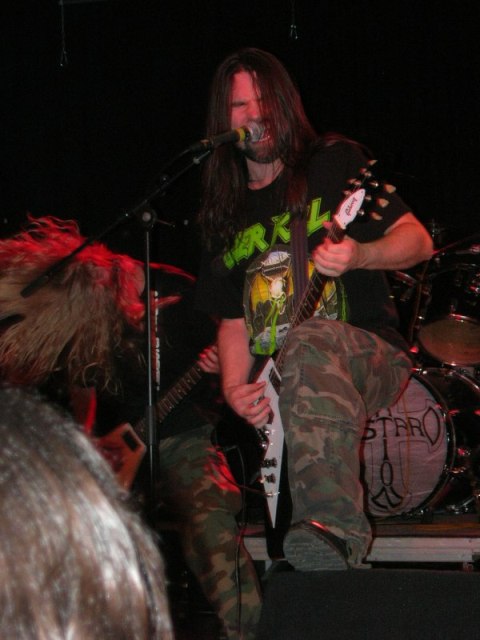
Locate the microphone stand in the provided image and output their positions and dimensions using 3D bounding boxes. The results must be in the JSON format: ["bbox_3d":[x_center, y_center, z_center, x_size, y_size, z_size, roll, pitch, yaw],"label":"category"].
[{"bbox_3d":[-0.255,0.280,3.980,0.600,1.380,0.500,-2,4,-27],"label":"microphone stand"}]

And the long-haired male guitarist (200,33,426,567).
[{"bbox_3d":[0.180,0.140,4.100,0.600,1.560,0.740,1,4,19],"label":"long-haired male guitarist"}]

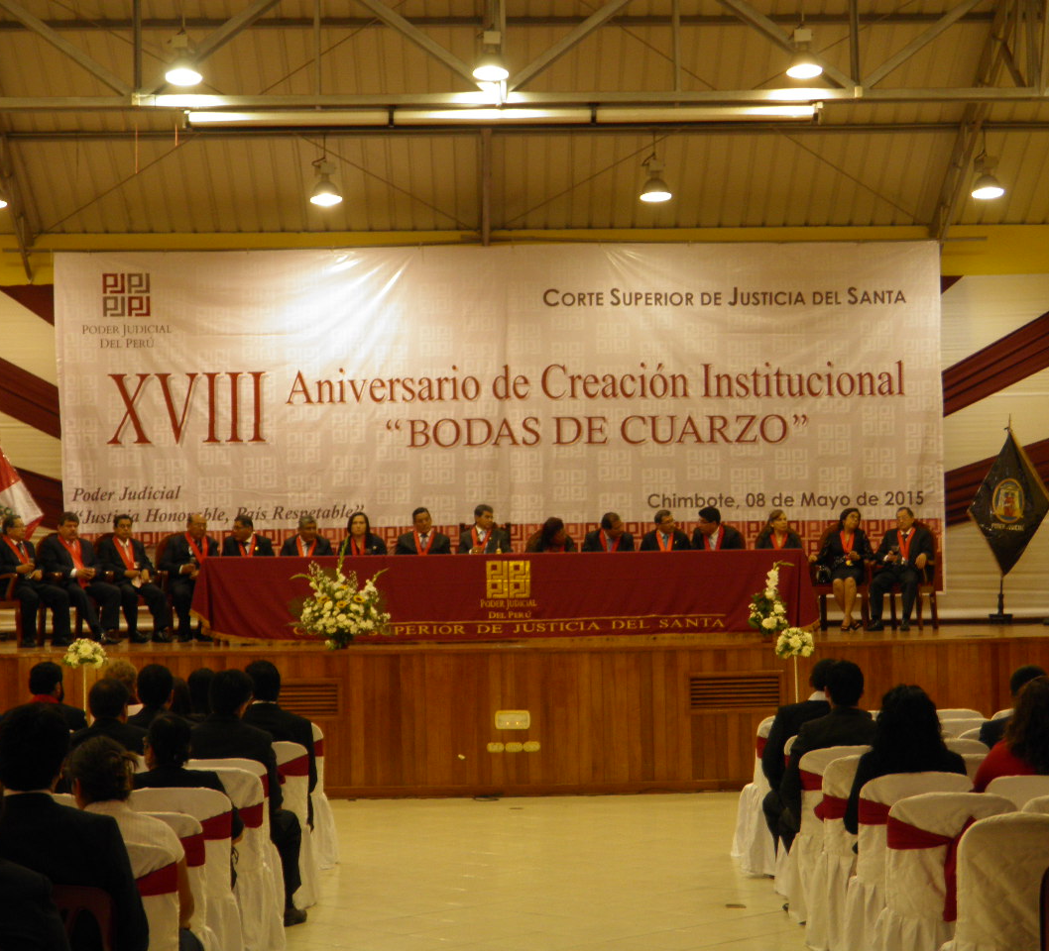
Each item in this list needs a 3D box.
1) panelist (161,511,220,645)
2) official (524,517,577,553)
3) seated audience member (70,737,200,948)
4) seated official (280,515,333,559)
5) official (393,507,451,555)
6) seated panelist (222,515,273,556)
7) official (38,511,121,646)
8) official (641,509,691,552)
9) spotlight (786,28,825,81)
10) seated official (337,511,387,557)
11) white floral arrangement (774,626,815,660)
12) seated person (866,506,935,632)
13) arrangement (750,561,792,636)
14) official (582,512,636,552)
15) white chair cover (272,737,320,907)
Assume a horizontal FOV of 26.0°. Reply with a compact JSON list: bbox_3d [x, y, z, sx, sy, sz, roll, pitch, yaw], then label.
[{"bbox_3d":[-3.162,0.950,21.431,0.580,1.240,0.820,0,-3,-22],"label":"panelist"},{"bbox_3d":[0.259,0.967,21.779,0.560,1.150,0.800,0,-3,-15],"label":"official"},{"bbox_3d":[-1.262,1.415,7.204,0.520,1.200,0.820,-1,-3,-2],"label":"seated audience member"},{"bbox_3d":[-2.052,0.985,21.580,0.580,1.222,0.800,-1,-3,-3],"label":"seated official"},{"bbox_3d":[-0.979,0.930,21.731,0.570,1.250,0.800,-1,-3,0],"label":"official"},{"bbox_3d":[-2.618,0.987,21.581,0.580,1.236,0.800,-1,-3,-3],"label":"seated panelist"},{"bbox_3d":[-4.317,0.997,22.082,0.640,1.316,0.850,0,-3,-22],"label":"official"},{"bbox_3d":[1.384,0.926,21.980,0.550,1.220,0.800,-1,-3,-3],"label":"official"},{"bbox_3d":[2.682,-4.073,21.842,0.360,0.450,0.360,-1,-3,0],"label":"spotlight"},{"bbox_3d":[-1.534,0.962,21.581,0.560,1.251,0.800,-1,-3,-3],"label":"seated official"},{"bbox_3d":[1.802,1.121,15.161,0.270,0.220,0.270,-1,-3,0],"label":"white floral arrangement"},{"bbox_3d":[3.854,0.955,23.279,0.560,1.260,0.780,-2,-3,22],"label":"seated person"},{"bbox_3d":[2.079,1.058,19.069,0.360,0.671,0.340,-1,-3,-2],"label":"arrangement"},{"bbox_3d":[0.822,0.943,21.730,0.530,1.210,0.760,0,-3,-8],"label":"official"},{"bbox_3d":[-1.280,1.753,11.465,0.470,0.885,0.570,-1,-3,-1],"label":"white chair cover"}]

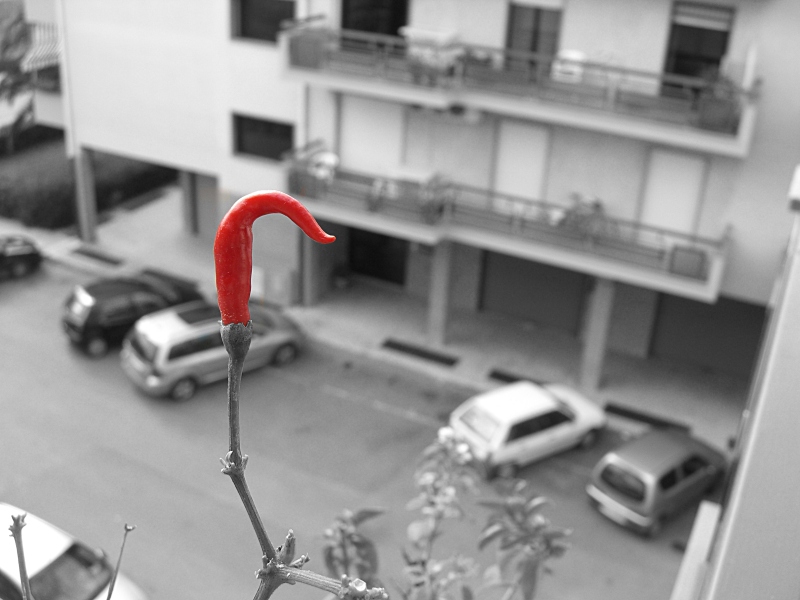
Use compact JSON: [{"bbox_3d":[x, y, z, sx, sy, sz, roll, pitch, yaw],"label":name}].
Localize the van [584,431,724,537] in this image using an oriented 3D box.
[{"bbox_3d":[5.433,3.504,18.129,3.380,1.440,1.530,-20,33,-41],"label":"van"}]

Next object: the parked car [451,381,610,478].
[{"bbox_3d":[2.949,2.692,19.653,3.850,1.400,1.620,-14,29,-32],"label":"parked car"}]

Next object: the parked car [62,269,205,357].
[{"bbox_3d":[-7.141,0.277,23.635,3.650,1.470,1.650,-12,29,-30],"label":"parked car"}]

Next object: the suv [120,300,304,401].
[{"bbox_3d":[-4.553,1.054,22.046,4.480,1.640,1.770,-16,31,-36],"label":"suv"}]

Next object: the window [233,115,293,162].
[{"bbox_3d":[-3.775,-4.482,24.483,2.099,1.138,0.200,15,27,25],"label":"window"}]

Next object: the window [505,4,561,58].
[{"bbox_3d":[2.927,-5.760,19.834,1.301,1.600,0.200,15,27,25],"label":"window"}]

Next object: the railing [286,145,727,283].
[{"bbox_3d":[2.095,-2.105,20.313,10.450,1.070,1.550,15,27,25],"label":"railing"}]

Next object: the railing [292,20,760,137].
[{"bbox_3d":[2.248,-4.936,19.011,10.450,1.050,1.550,15,27,25],"label":"railing"}]

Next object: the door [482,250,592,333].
[{"bbox_3d":[3.832,-0.432,25.110,2.941,2.400,0.200,15,27,25],"label":"door"}]

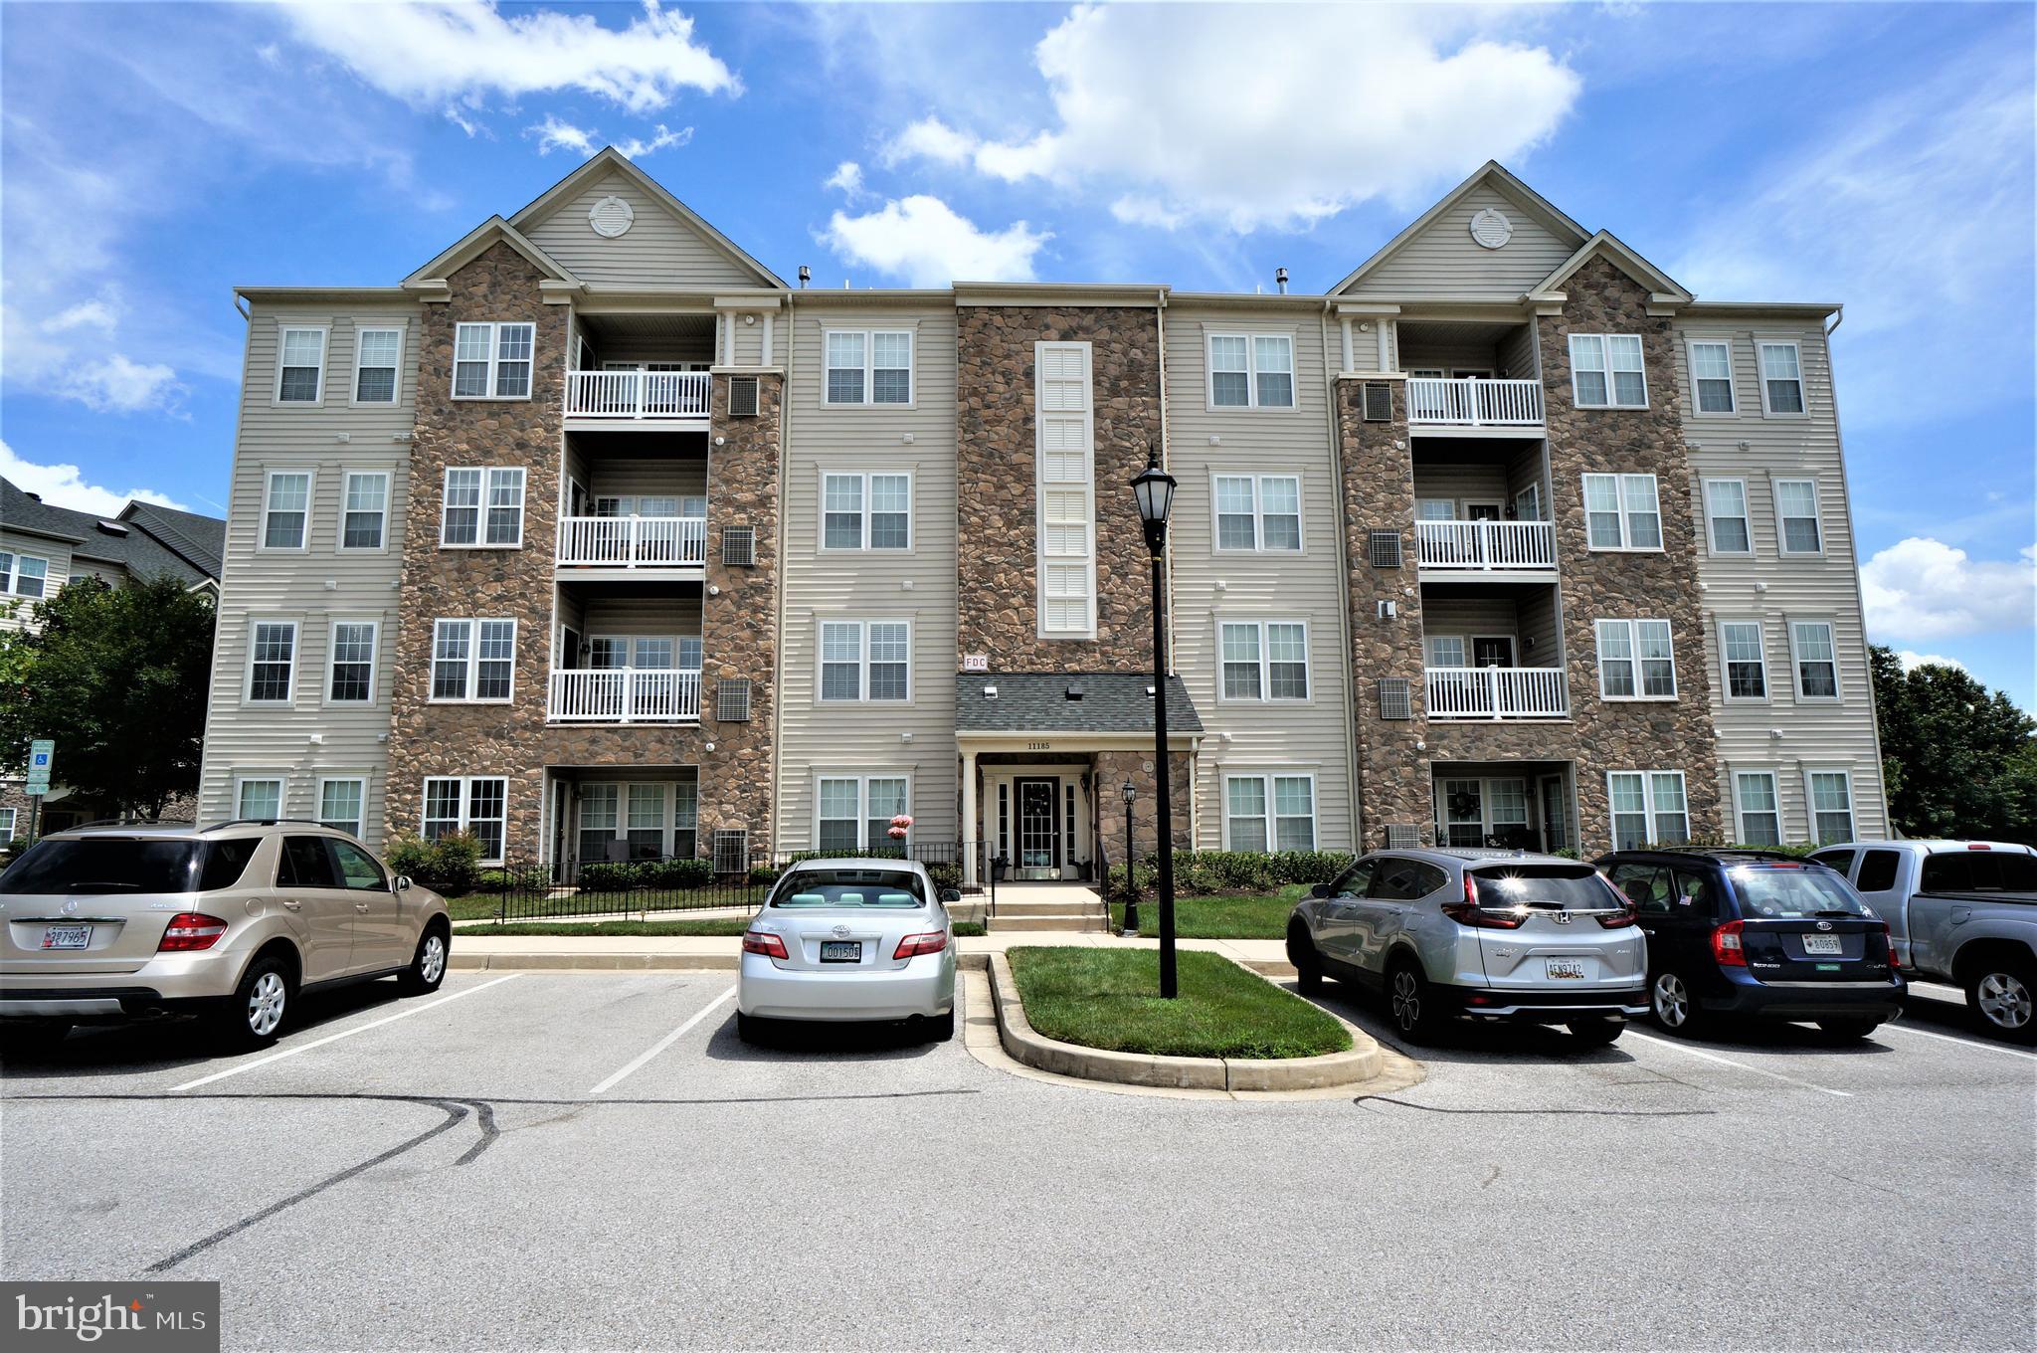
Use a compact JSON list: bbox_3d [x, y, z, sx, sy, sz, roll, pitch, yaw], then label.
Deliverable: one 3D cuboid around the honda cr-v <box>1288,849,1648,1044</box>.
[{"bbox_3d":[4.224,2.519,10.614,1.860,1.680,4.600,0,-8,-3],"label":"honda cr-v"}]

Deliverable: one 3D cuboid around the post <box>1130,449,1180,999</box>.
[{"bbox_3d":[1.421,0.356,10.668,0.470,5.450,0.470,0,-8,-2],"label":"post"}]

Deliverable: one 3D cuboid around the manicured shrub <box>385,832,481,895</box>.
[{"bbox_3d":[-10.786,3.448,19.957,1.650,1.120,1.400,0,-8,-2],"label":"manicured shrub"}]

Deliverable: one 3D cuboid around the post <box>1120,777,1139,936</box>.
[{"bbox_3d":[1.654,2.683,16.045,0.290,2.360,0.290,0,-8,-2],"label":"post"}]

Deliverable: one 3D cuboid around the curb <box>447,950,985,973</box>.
[{"bbox_3d":[-3.806,3.607,13.475,6.900,0.200,0.260,0,-8,-4],"label":"curb"}]

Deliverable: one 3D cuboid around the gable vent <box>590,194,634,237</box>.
[{"bbox_3d":[-8.732,-9.859,23.068,0.950,1.020,0.100,0,-8,-2],"label":"gable vent"}]

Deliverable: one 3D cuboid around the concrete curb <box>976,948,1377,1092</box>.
[{"bbox_3d":[1.294,3.257,10.657,3.000,0.200,6.400,0,-8,-3],"label":"concrete curb"}]

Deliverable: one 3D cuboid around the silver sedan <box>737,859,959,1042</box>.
[{"bbox_3d":[-1.558,2.553,10.593,1.820,1.470,4.800,0,-8,-5],"label":"silver sedan"}]

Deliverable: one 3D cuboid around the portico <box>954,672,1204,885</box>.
[{"bbox_3d":[1.095,1.828,20.503,4.650,4.200,2.200,0,-8,-2],"label":"portico"}]

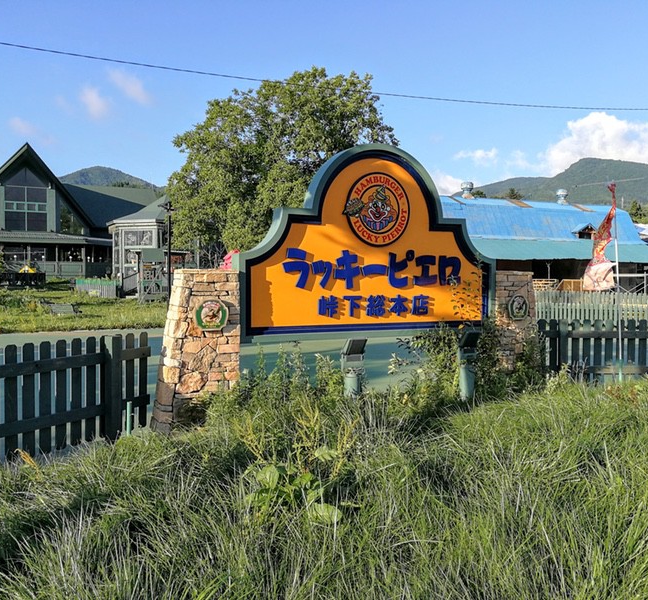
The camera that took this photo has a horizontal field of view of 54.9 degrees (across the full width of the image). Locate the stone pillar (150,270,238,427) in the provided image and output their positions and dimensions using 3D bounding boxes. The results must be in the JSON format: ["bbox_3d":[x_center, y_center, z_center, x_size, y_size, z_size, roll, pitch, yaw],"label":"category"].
[{"bbox_3d":[-1.430,0.517,6.966,0.770,1.760,0.750,-1,3,-27],"label":"stone pillar"}]

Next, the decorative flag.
[{"bbox_3d":[4.030,-0.924,9.121,0.460,1.560,0.220,0,2,12],"label":"decorative flag"}]

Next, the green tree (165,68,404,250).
[{"bbox_3d":[-1.750,-5.235,28.817,10.900,10.900,10.000,0,2,0],"label":"green tree"}]

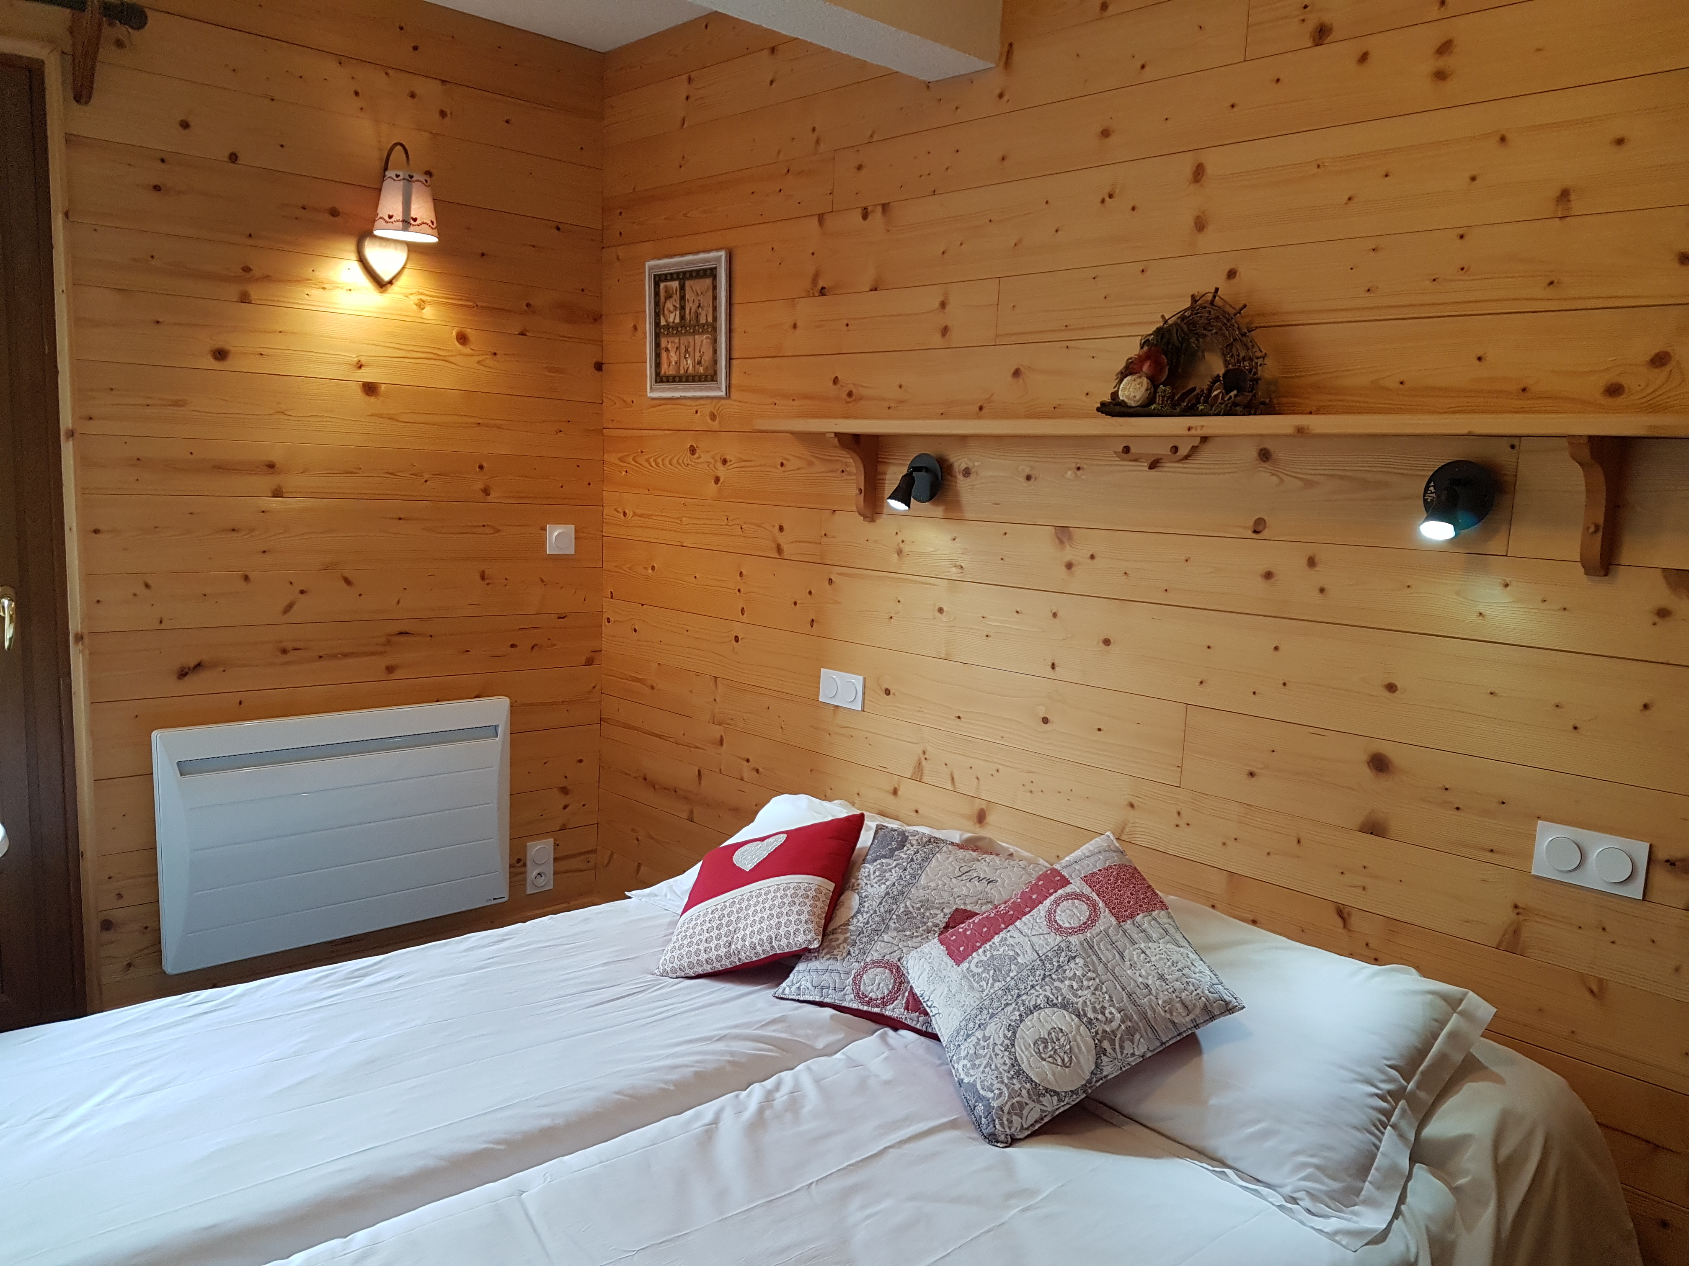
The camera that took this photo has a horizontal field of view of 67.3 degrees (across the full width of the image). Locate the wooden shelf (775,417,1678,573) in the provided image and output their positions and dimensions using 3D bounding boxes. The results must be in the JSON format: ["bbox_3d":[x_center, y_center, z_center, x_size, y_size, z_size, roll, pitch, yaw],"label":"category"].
[{"bbox_3d":[0.528,-0.283,2.365,0.155,0.228,2.010,-5,10,-43],"label":"wooden shelf"}]

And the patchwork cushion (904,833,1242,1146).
[{"bbox_3d":[0.321,0.512,1.874,0.385,0.125,0.385,-30,33,-2],"label":"patchwork cushion"}]

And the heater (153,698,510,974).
[{"bbox_3d":[-1.274,0.496,3.272,0.878,0.572,0.110,-5,10,-43],"label":"heater"}]

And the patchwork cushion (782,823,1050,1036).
[{"bbox_3d":[0.130,0.491,2.132,0.385,0.125,0.385,4,43,35],"label":"patchwork cushion"}]

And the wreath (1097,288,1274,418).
[{"bbox_3d":[0.612,-0.493,2.266,0.110,0.222,0.305,-5,10,-43],"label":"wreath"}]

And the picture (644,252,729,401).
[{"bbox_3d":[-0.429,-0.824,3.426,0.022,0.375,0.354,-5,10,-43],"label":"picture"}]

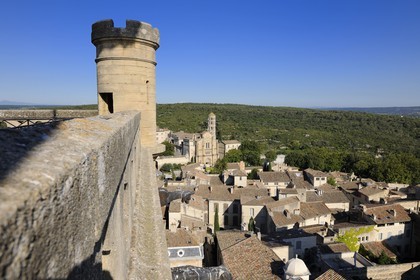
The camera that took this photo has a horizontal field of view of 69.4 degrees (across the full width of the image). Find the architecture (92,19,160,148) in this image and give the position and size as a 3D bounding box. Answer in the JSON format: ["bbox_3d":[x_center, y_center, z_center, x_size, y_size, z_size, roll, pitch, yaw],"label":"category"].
[{"bbox_3d":[-3.038,-1.963,11.256,2.373,4.181,2.373,-1,6,-15],"label":"architecture"}]

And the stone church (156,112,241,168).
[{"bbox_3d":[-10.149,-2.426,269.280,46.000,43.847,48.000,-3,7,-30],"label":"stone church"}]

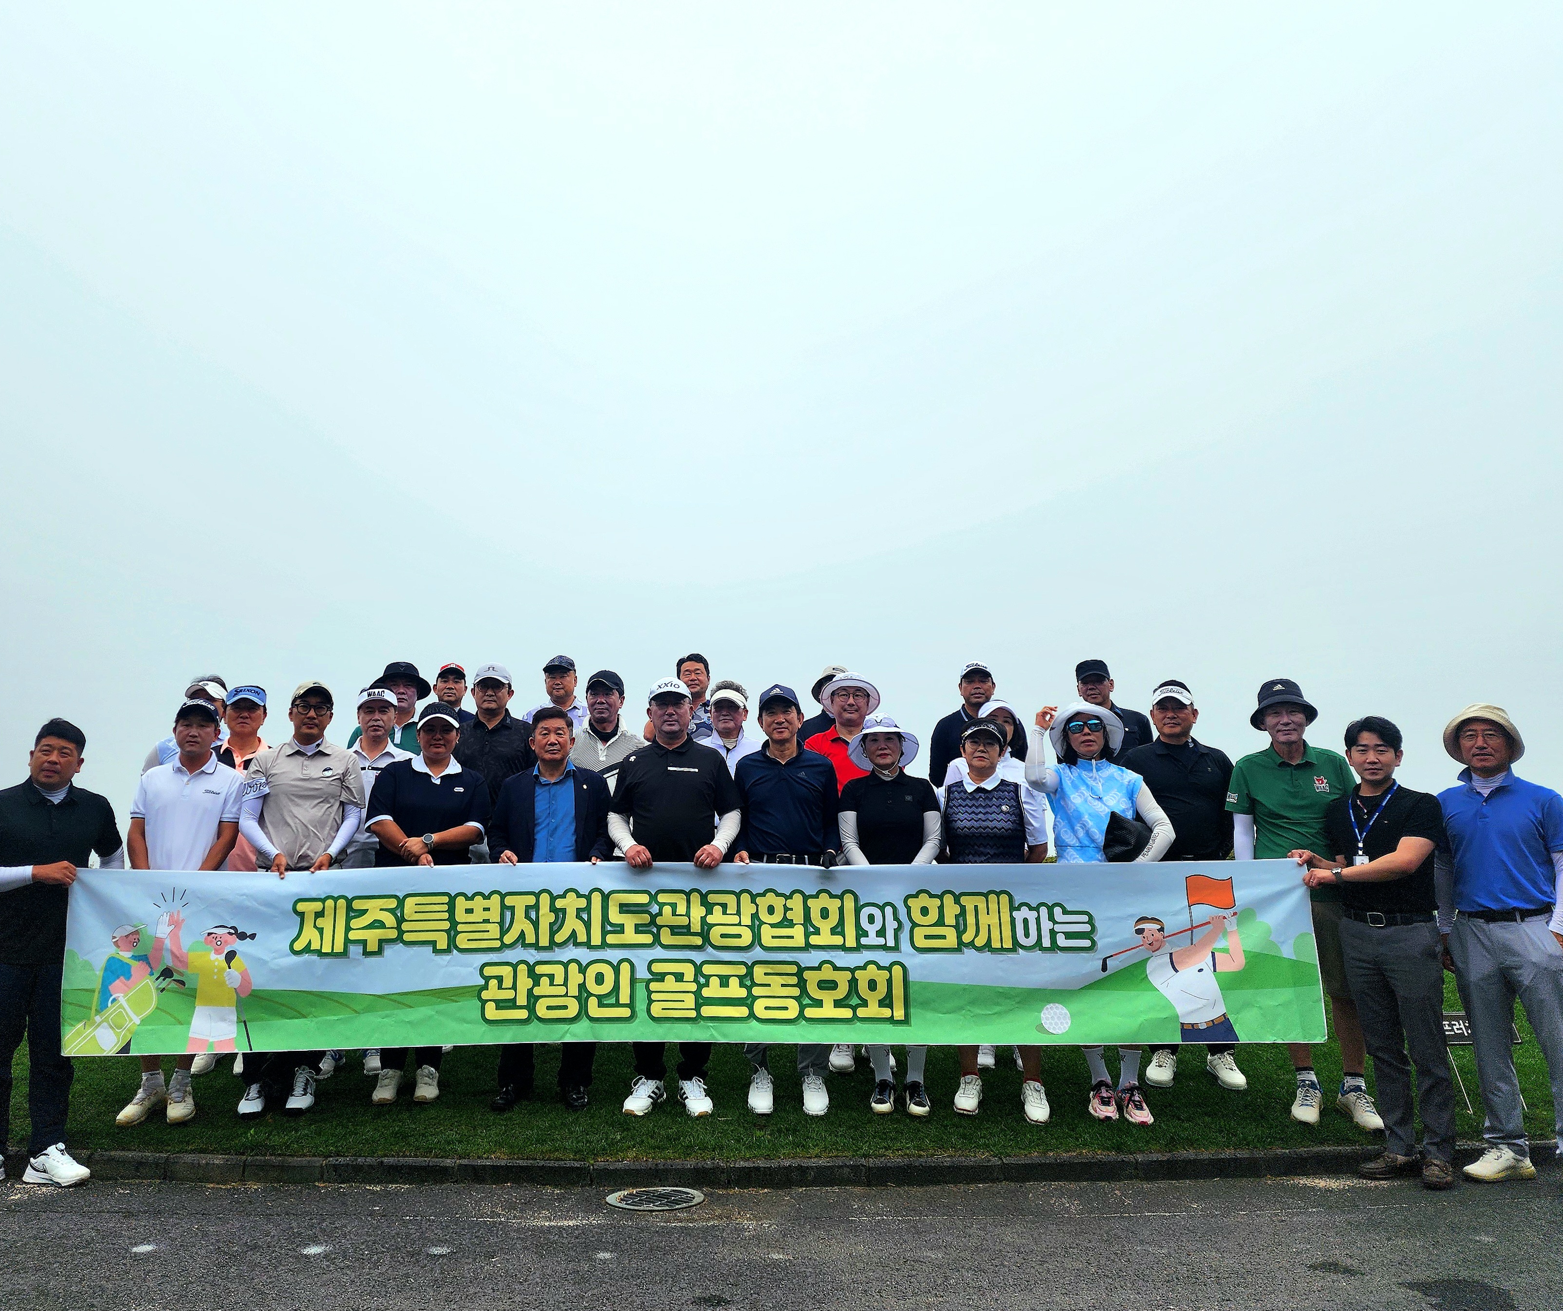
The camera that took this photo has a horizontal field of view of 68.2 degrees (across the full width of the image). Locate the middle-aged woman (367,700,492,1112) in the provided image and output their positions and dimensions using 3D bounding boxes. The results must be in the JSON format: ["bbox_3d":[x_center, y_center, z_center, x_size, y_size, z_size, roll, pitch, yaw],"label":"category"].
[{"bbox_3d":[-1.509,1.026,4.924,0.500,1.660,0.380,2,-10,-12],"label":"middle-aged woman"}]

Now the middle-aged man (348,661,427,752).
[{"bbox_3d":[-2.059,0.927,6.096,0.580,1.818,0.340,0,-11,-5],"label":"middle-aged man"}]

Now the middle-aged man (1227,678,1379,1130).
[{"bbox_3d":[2.197,0.995,4.944,0.570,1.818,0.360,-2,-11,9],"label":"middle-aged man"}]

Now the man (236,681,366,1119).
[{"bbox_3d":[-2.004,0.978,4.808,0.500,1.760,0.380,2,-10,-16],"label":"man"}]

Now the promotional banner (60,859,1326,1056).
[{"bbox_3d":[-0.340,1.190,4.590,4.950,0.715,0.180,0,-11,0],"label":"promotional banner"}]

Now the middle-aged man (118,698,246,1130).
[{"bbox_3d":[-2.518,1.045,4.854,0.480,1.740,0.360,3,-10,-18],"label":"middle-aged man"}]

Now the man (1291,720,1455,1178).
[{"bbox_3d":[2.325,1.134,4.582,0.600,1.798,0.380,-5,-11,22],"label":"man"}]

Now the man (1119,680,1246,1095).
[{"bbox_3d":[1.817,0.982,5.191,0.550,1.768,0.340,-2,-11,9],"label":"man"}]

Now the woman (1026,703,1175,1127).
[{"bbox_3d":[1.322,1.030,4.866,0.590,1.677,0.360,-1,-11,3],"label":"woman"}]

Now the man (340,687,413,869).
[{"bbox_3d":[-1.913,1.005,5.307,0.500,1.740,0.340,2,-10,-12],"label":"man"}]

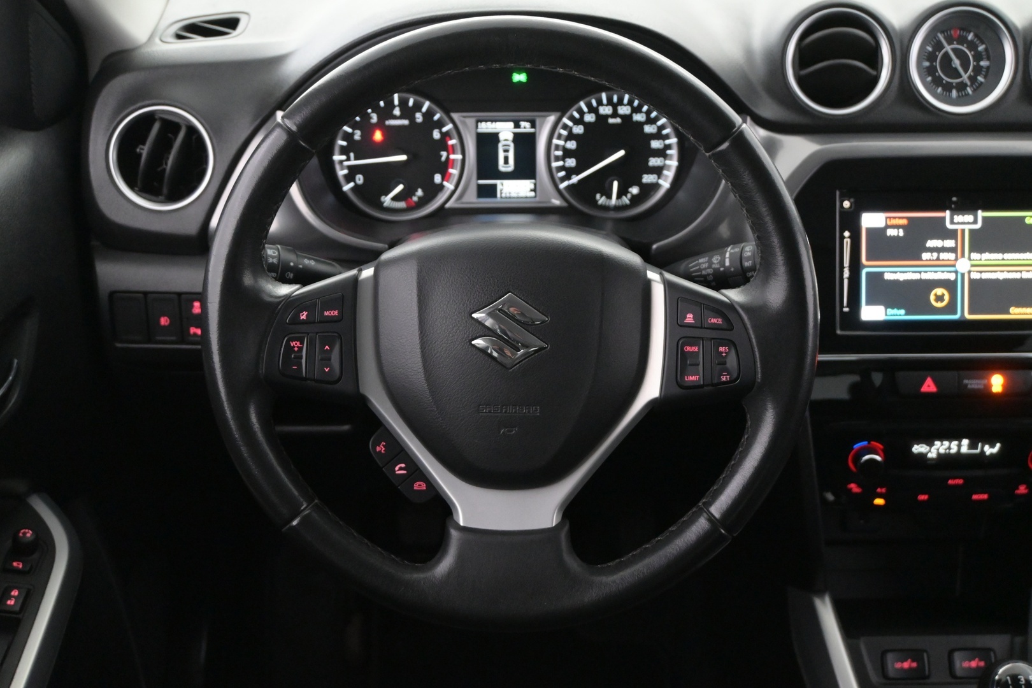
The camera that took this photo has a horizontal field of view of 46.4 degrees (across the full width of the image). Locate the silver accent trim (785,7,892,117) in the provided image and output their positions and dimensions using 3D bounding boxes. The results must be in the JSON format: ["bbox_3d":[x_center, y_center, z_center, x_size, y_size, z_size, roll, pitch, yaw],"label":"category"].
[{"bbox_3d":[0.248,-0.217,0.925,0.082,0.083,0.020,0,-1,0],"label":"silver accent trim"}]

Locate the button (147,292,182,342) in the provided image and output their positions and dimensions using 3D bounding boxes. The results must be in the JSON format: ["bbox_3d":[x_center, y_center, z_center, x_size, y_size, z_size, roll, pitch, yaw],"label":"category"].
[{"bbox_3d":[-0.259,-0.020,0.889,0.025,0.036,0.010,0,14,0],"label":"button"}]

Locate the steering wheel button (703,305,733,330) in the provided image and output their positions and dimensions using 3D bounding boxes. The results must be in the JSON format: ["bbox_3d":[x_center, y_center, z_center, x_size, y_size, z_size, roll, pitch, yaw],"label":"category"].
[{"bbox_3d":[0.123,-0.016,0.735,0.018,0.015,0.008,0,-7,0],"label":"steering wheel button"}]

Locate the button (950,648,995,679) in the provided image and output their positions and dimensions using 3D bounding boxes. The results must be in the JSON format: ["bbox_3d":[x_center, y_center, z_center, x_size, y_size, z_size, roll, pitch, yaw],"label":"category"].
[{"bbox_3d":[0.356,0.251,0.944,0.036,0.023,0.010,0,-22,0],"label":"button"}]

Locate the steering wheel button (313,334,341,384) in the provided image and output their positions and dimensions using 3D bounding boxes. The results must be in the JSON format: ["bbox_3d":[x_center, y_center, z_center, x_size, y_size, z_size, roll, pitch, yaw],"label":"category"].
[{"bbox_3d":[-0.115,0.009,0.735,0.016,0.031,0.008,0,-7,0],"label":"steering wheel button"}]

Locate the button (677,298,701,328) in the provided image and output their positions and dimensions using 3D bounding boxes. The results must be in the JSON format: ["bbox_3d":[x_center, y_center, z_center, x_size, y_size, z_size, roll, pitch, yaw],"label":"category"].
[{"bbox_3d":[0.106,-0.019,0.741,0.015,0.018,0.008,0,-6,0],"label":"button"}]

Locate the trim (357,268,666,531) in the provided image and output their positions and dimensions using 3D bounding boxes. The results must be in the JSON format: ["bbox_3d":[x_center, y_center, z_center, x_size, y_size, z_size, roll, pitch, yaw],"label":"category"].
[{"bbox_3d":[-0.003,0.034,0.738,0.189,0.161,0.036,0,-6,0],"label":"trim"}]

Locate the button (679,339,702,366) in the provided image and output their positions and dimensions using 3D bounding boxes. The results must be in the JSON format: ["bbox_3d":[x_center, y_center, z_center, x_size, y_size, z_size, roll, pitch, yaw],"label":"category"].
[{"bbox_3d":[0.107,0.005,0.741,0.014,0.017,0.008,0,-6,0],"label":"button"}]

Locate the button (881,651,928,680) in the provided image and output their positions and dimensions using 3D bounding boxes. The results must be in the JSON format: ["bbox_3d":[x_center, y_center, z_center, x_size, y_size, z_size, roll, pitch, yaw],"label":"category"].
[{"bbox_3d":[0.304,0.252,0.944,0.037,0.022,0.010,0,-22,0],"label":"button"}]

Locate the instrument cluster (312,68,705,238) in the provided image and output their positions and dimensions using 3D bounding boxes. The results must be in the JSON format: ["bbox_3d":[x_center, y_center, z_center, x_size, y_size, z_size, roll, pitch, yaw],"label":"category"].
[{"bbox_3d":[-0.006,-0.151,0.950,0.310,0.137,0.060,0,-9,0],"label":"instrument cluster"}]

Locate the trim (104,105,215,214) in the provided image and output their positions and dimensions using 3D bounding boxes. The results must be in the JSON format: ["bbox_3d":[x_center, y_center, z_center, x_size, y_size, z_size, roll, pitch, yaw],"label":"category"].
[{"bbox_3d":[-0.267,-0.140,0.911,0.080,0.080,0.016,0,2,0],"label":"trim"}]

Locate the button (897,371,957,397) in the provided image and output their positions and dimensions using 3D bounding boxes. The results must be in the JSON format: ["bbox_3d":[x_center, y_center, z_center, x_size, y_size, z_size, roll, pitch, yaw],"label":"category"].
[{"bbox_3d":[0.314,0.031,0.920,0.047,0.020,0.012,0,-3,0],"label":"button"}]

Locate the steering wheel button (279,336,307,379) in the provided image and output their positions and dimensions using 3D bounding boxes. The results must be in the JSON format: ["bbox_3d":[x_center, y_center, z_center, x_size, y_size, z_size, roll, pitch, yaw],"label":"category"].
[{"bbox_3d":[-0.137,0.009,0.742,0.017,0.027,0.009,0,-6,0],"label":"steering wheel button"}]

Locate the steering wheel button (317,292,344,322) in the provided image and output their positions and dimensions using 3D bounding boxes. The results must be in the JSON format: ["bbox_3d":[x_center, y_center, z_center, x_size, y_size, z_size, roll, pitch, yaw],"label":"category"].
[{"bbox_3d":[-0.113,-0.022,0.735,0.015,0.018,0.008,0,-7,0],"label":"steering wheel button"}]

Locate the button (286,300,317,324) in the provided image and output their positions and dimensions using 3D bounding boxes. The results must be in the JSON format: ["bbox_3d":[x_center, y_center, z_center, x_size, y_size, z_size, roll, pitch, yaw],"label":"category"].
[{"bbox_3d":[-0.130,-0.019,0.735,0.019,0.015,0.008,0,-7,0],"label":"button"}]

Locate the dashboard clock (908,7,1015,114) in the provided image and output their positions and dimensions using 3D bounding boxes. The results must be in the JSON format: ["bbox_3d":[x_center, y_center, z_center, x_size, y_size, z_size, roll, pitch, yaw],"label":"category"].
[{"bbox_3d":[0.344,-0.219,0.930,0.082,0.082,0.030,0,-1,0],"label":"dashboard clock"}]

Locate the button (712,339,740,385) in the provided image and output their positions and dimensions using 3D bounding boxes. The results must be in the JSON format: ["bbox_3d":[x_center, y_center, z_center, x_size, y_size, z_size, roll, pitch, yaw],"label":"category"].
[{"bbox_3d":[0.129,0.011,0.742,0.017,0.028,0.009,0,-6,0],"label":"button"}]

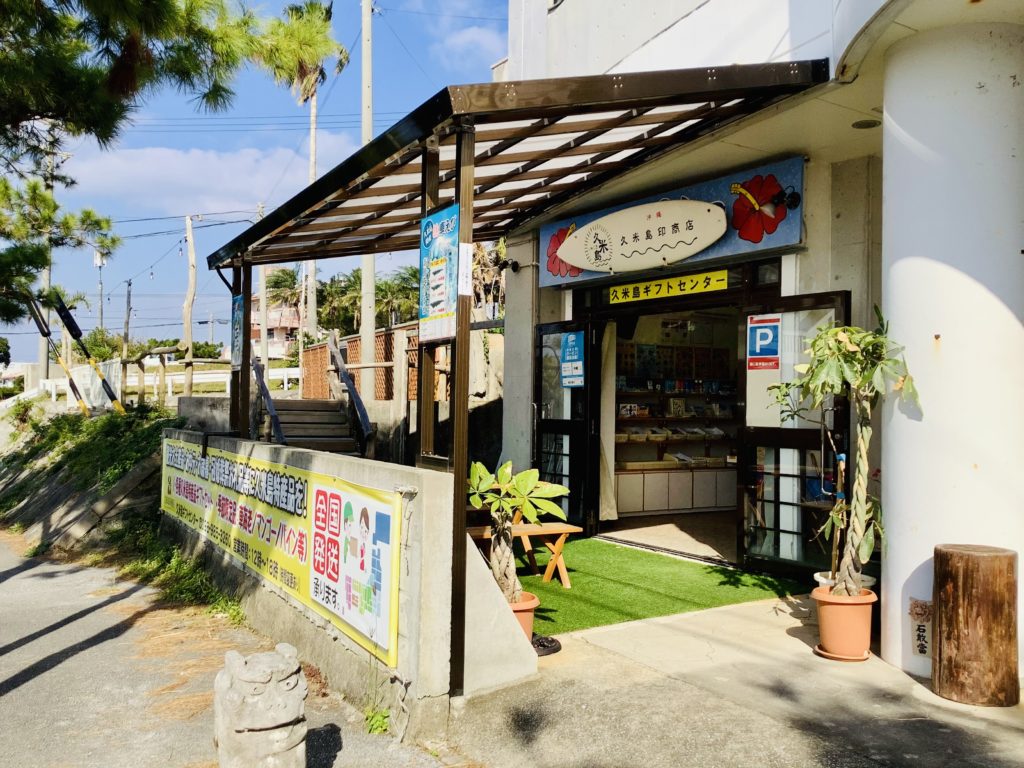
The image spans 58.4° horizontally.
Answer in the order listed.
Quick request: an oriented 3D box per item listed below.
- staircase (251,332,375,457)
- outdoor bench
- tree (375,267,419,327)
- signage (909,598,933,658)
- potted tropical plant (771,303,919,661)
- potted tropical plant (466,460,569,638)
[{"bbox_3d":[-2.812,0.403,12.910,1.600,2.160,1.400,2,-1,-33],"label":"staircase"},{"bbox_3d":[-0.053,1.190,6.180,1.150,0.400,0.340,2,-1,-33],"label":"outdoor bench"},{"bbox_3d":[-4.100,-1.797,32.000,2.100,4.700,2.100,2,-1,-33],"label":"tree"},{"bbox_3d":[1.956,1.165,4.370,0.030,0.290,0.130,2,-2,-44],"label":"signage"},{"bbox_3d":[1.773,0.505,4.878,0.660,1.820,0.700,2,-1,-33],"label":"potted tropical plant"},{"bbox_3d":[0.021,0.867,4.563,0.500,0.980,0.520,1,-1,0],"label":"potted tropical plant"}]

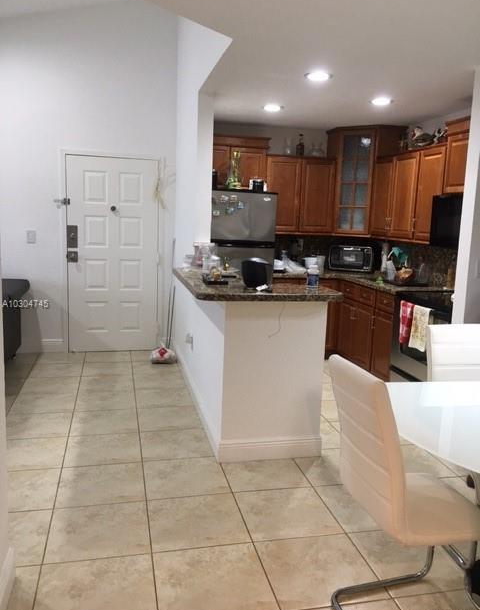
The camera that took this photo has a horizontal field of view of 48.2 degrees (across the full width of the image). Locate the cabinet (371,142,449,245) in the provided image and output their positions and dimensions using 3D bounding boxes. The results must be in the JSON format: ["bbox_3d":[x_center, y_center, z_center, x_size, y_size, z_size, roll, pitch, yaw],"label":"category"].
[{"bbox_3d":[1.674,-1.013,5.051,0.328,0.805,1.192,0,9,-13],"label":"cabinet"}]

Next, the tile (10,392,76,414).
[{"bbox_3d":[-1.511,0.772,4.172,0.452,0.014,0.452,0,9,-13],"label":"tile"}]

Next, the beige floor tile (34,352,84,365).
[{"bbox_3d":[-1.792,0.547,5.433,0.446,0.010,0.446,0,9,-13],"label":"beige floor tile"}]

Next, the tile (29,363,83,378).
[{"bbox_3d":[-1.703,0.627,5.029,0.450,0.012,0.450,0,9,-13],"label":"tile"}]

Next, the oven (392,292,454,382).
[{"bbox_3d":[1.609,0.405,4.077,0.635,0.920,0.760,-1,9,-13],"label":"oven"}]

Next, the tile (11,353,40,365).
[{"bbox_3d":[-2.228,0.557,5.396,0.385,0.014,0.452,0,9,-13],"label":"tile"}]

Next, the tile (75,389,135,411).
[{"bbox_3d":[-1.066,0.769,4.275,0.452,0.014,0.452,0,9,-13],"label":"tile"}]

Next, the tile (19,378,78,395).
[{"bbox_3d":[-1.591,0.691,4.564,0.446,0.010,0.446,0,9,-13],"label":"tile"}]

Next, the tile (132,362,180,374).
[{"bbox_3d":[-0.825,0.619,5.257,0.452,0.014,0.452,0,9,-13],"label":"tile"}]

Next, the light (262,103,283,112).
[{"bbox_3d":[0.297,-1.811,4.894,0.175,0.030,0.175,0,9,-13],"label":"light"}]

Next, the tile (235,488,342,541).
[{"bbox_3d":[0.231,1.042,2.693,0.446,0.010,0.446,0,9,-13],"label":"tile"}]

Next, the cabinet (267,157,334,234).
[{"bbox_3d":[0.637,-1.185,5.842,0.780,0.815,0.328,0,9,-13],"label":"cabinet"}]

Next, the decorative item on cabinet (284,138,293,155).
[{"bbox_3d":[0.521,-1.676,5.728,0.080,0.190,0.080,0,9,-13],"label":"decorative item on cabinet"}]

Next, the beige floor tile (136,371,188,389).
[{"bbox_3d":[-0.710,0.687,4.766,0.446,0.010,0.446,0,9,-13],"label":"beige floor tile"}]

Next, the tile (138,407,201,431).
[{"bbox_3d":[-0.516,0.840,3.935,0.455,0.010,0.451,-1,9,-13],"label":"tile"}]

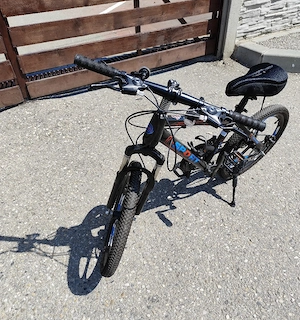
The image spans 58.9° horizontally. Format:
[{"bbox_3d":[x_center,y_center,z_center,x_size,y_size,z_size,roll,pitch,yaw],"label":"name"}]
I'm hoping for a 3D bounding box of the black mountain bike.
[{"bbox_3d":[0.339,-0.086,1.418,1.540,1.110,0.630,-23,43,-22],"label":"black mountain bike"}]

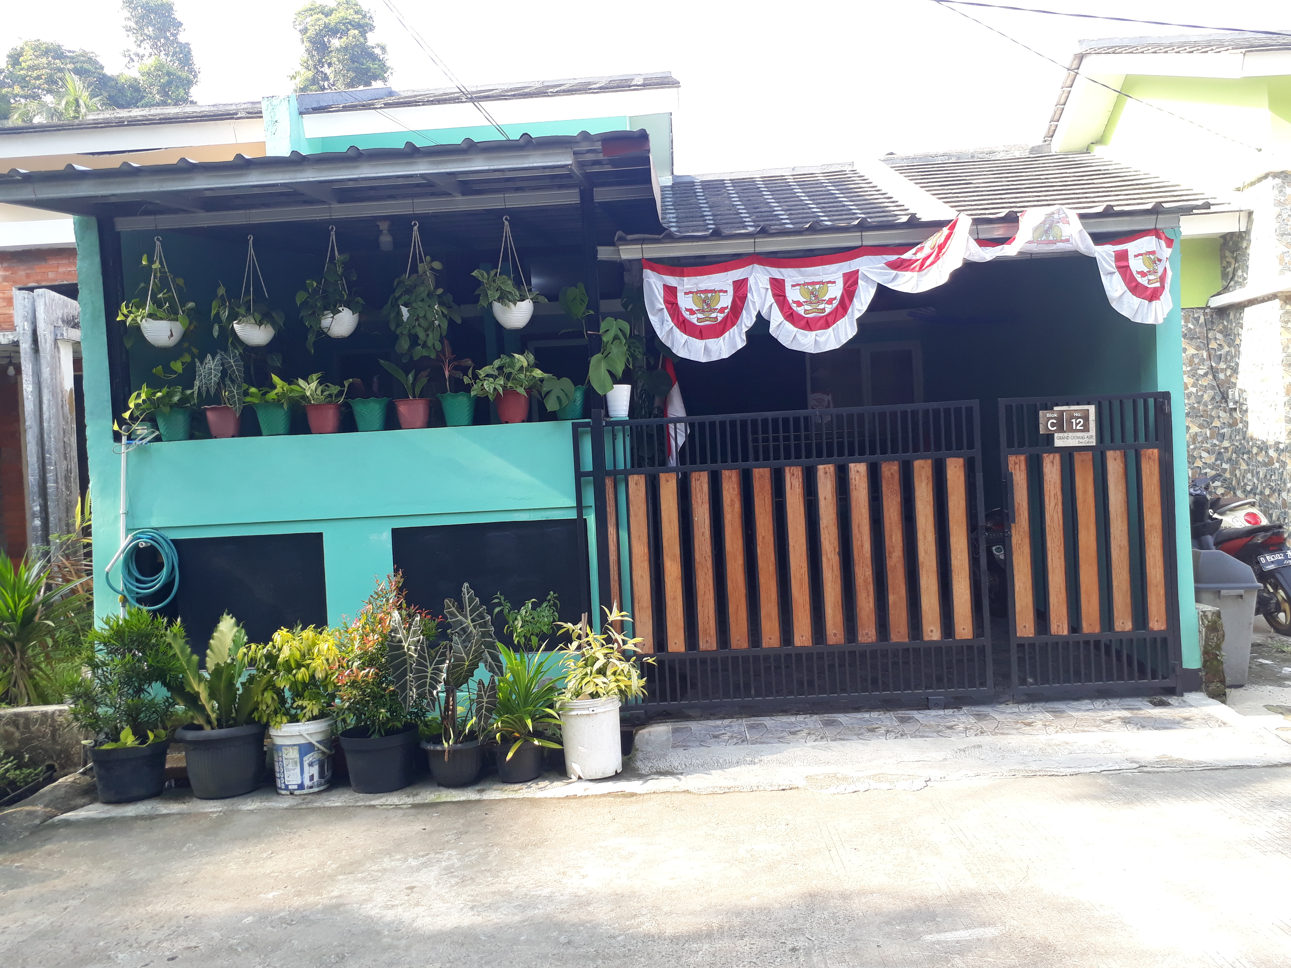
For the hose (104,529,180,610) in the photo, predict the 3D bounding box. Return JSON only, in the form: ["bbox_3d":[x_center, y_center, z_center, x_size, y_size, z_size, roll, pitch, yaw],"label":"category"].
[{"bbox_3d":[-2.754,0.466,5.506,0.397,0.436,0.130,-3,0,3],"label":"hose"}]

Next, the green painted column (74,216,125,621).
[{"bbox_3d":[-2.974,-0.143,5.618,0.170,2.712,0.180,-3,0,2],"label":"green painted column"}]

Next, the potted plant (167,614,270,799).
[{"bbox_3d":[-2.082,1.087,4.920,0.488,0.892,0.480,-3,0,3],"label":"potted plant"}]

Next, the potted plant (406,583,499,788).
[{"bbox_3d":[-0.967,0.985,4.997,0.443,0.967,0.440,-3,0,3],"label":"potted plant"}]

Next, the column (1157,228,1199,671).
[{"bbox_3d":[2.821,-0.182,5.473,0.135,2.393,0.190,-3,0,3],"label":"column"}]

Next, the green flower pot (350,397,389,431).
[{"bbox_3d":[-1.523,-0.382,5.560,0.228,0.184,0.225,-3,0,0],"label":"green flower pot"}]

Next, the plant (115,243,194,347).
[{"bbox_3d":[-2.757,-1.070,5.682,0.432,0.615,0.360,-3,0,3],"label":"plant"}]

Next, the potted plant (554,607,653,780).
[{"bbox_3d":[-0.206,1.018,4.964,0.461,0.798,0.440,-3,0,3],"label":"potted plant"}]

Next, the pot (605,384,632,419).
[{"bbox_3d":[-0.147,-0.454,5.557,0.139,0.186,0.140,-3,0,0],"label":"pot"}]

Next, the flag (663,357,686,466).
[{"bbox_3d":[0.173,-0.418,5.870,0.140,0.672,0.150,-3,0,3],"label":"flag"}]

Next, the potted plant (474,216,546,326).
[{"bbox_3d":[-0.756,-1.177,5.593,0.398,0.627,0.330,-3,0,3],"label":"potted plant"}]

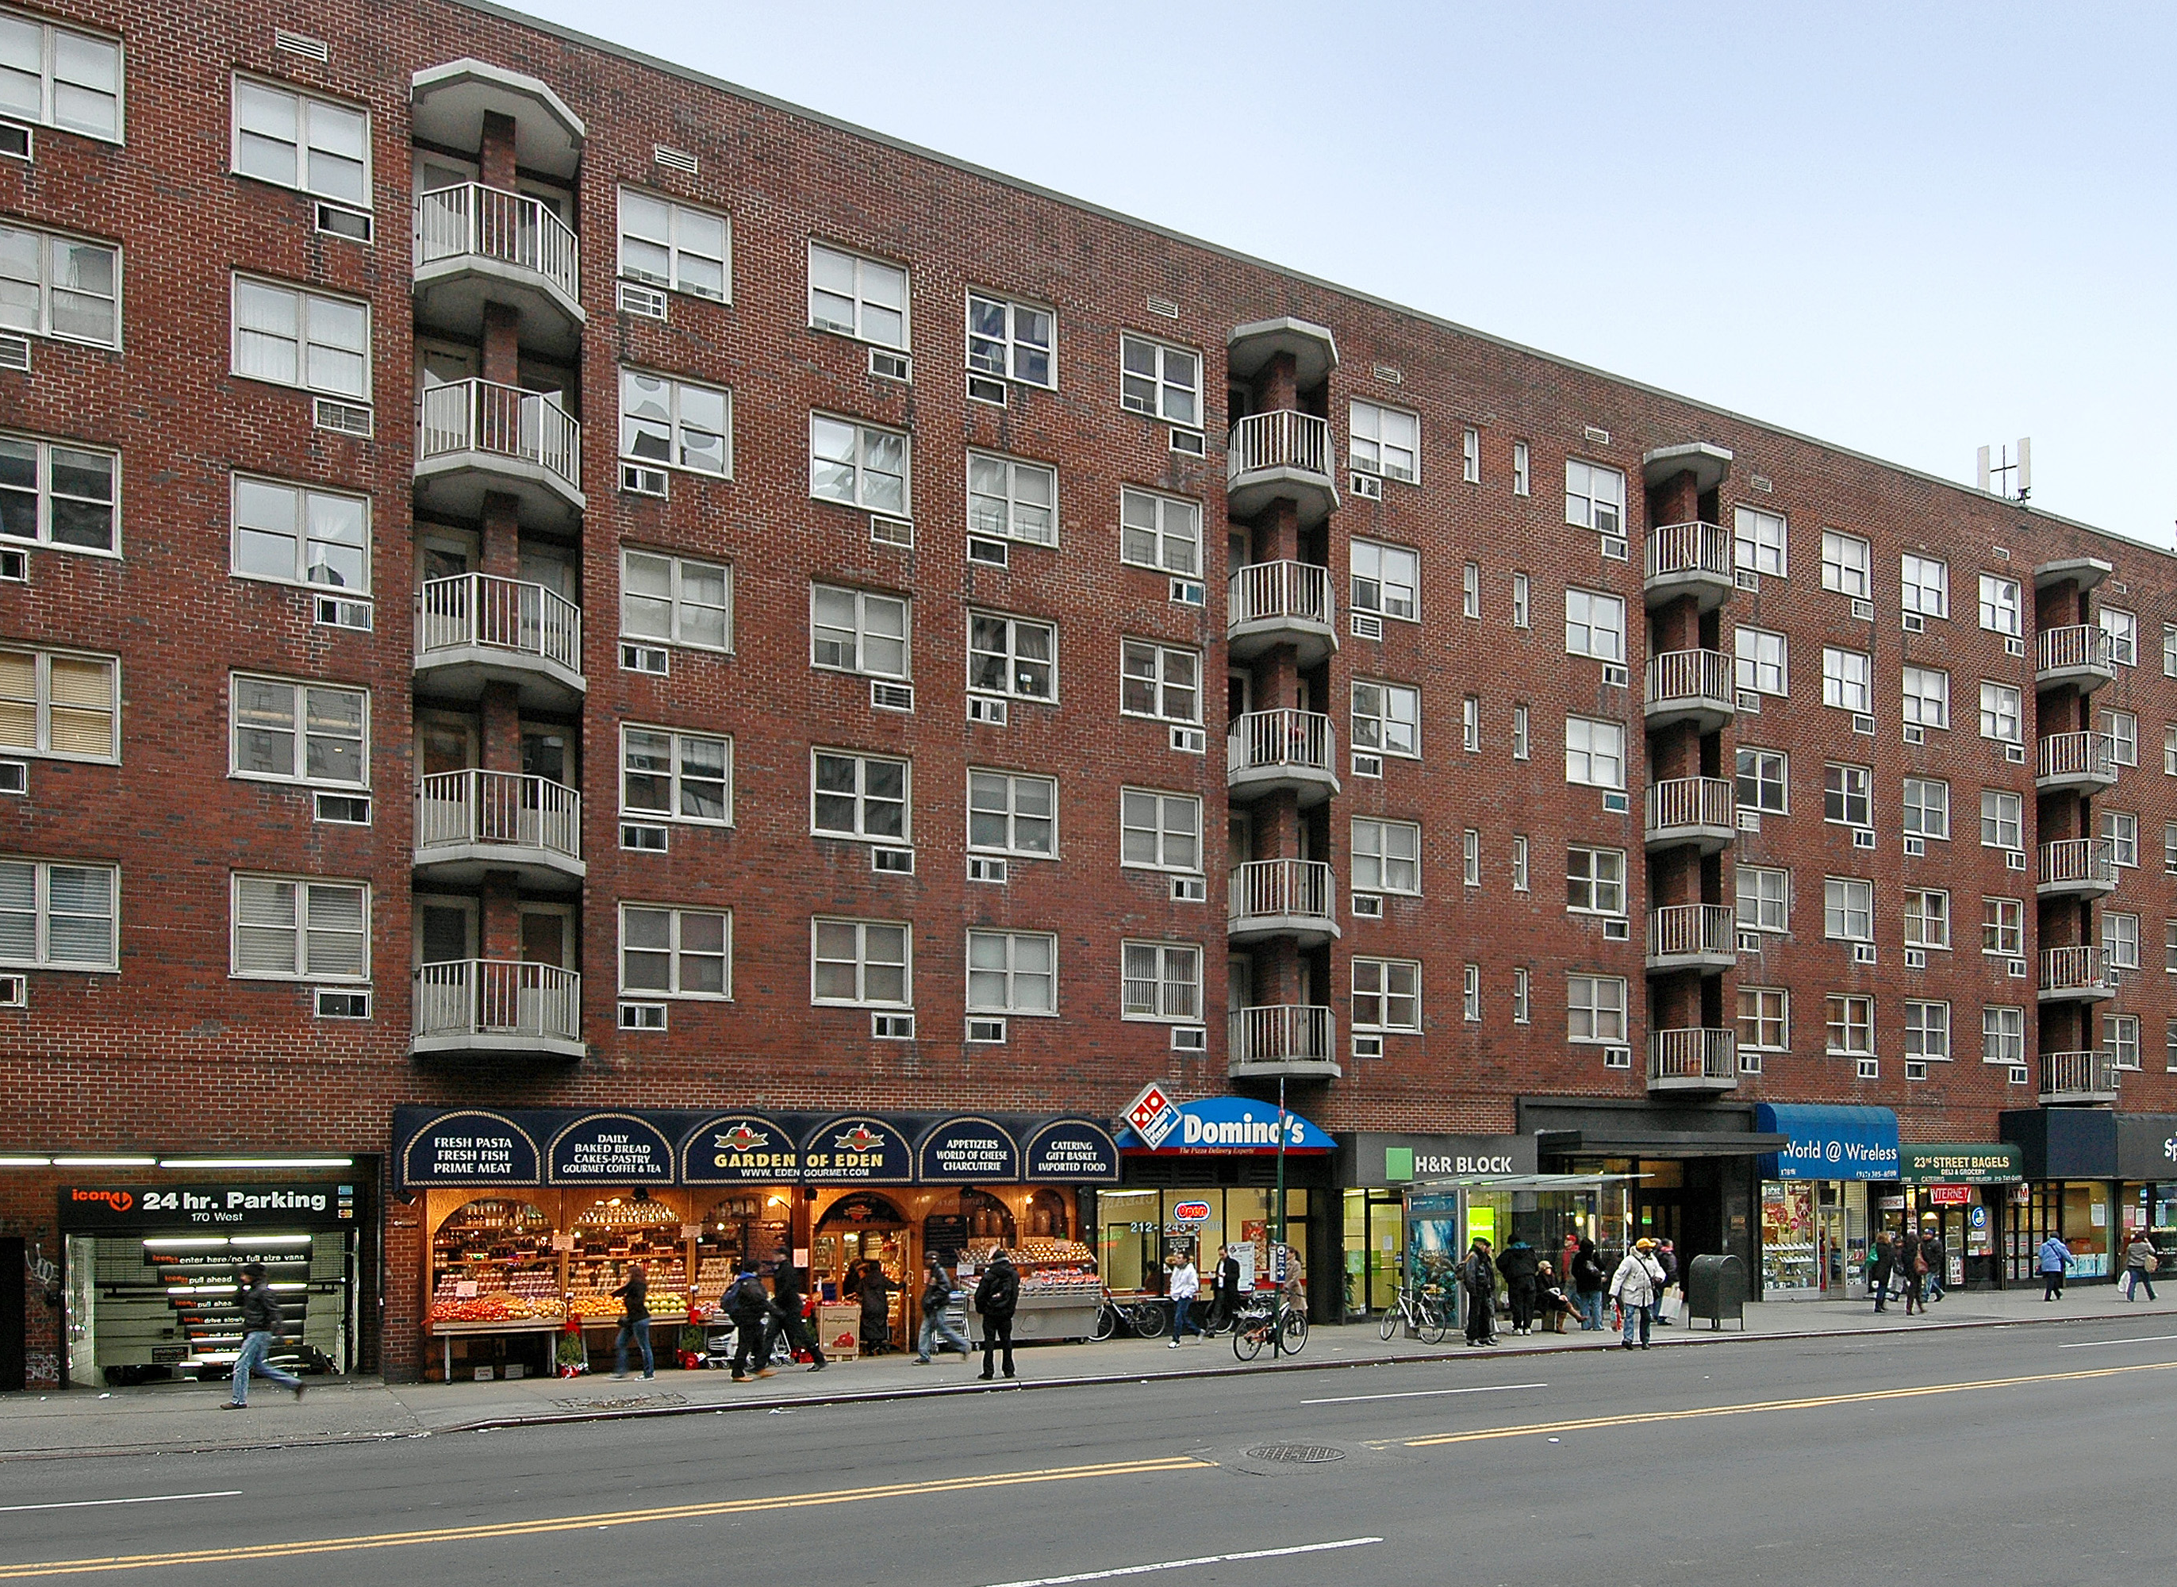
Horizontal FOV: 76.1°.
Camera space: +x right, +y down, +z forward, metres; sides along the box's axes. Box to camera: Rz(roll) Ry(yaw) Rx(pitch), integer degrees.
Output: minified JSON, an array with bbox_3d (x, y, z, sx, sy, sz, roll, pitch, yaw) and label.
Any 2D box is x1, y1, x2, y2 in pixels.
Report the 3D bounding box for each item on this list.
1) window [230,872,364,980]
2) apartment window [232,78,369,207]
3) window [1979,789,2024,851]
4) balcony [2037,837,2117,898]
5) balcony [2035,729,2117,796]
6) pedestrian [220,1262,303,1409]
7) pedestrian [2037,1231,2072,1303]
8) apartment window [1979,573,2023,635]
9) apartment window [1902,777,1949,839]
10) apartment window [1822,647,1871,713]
[{"bbox_3d":[-10.712,1.839,18.918,1.660,1.310,0.150,2,-6,-25],"label":"window"},{"bbox_3d":[-10.747,-8.903,19.038,1.651,1.363,0.150,3,-7,-25],"label":"apartment window"},{"bbox_3d":[23.236,0.665,35.411,1.660,1.410,0.150,4,-6,-25],"label":"window"},{"bbox_3d":[26.038,2.064,36.545,2.300,1.280,1.300,3,-8,-26],"label":"balcony"},{"bbox_3d":[25.757,-0.801,36.447,2.300,1.220,1.650,4,-6,-25],"label":"balcony"},{"bbox_3d":[-10.225,6.709,17.200,0.880,1.821,0.550,3,-8,-25],"label":"pedestrian"},{"bbox_3d":[21.876,10.715,31.500,0.500,1.600,0.600,4,-5,-25],"label":"pedestrian"},{"bbox_3d":[23.040,-4.738,35.165,1.706,1.377,0.150,2,-6,-25],"label":"apartment window"},{"bbox_3d":[20.758,0.384,34.486,1.748,1.479,0.160,3,-8,-26],"label":"apartment window"},{"bbox_3d":[17.583,-2.607,32.251,1.660,1.310,0.150,2,-6,-25],"label":"apartment window"}]

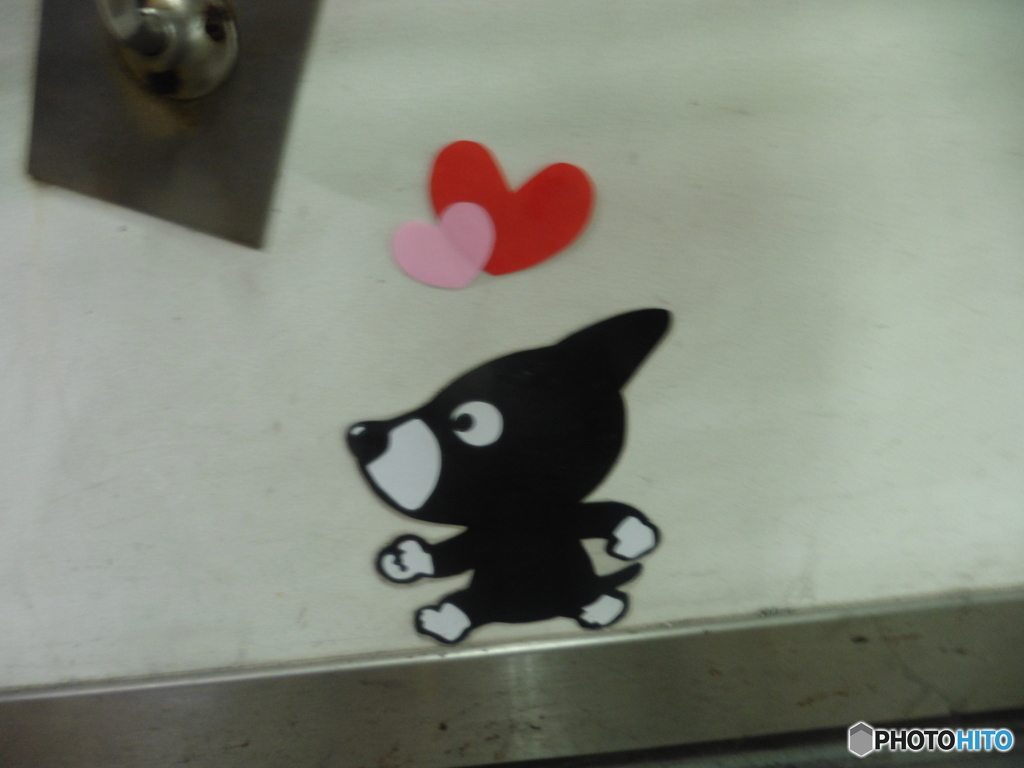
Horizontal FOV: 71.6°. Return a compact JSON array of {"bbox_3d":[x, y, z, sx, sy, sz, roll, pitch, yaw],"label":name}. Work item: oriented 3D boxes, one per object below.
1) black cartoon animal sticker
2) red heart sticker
[{"bbox_3d":[0.002,0.073,0.445,0.190,0.242,0.003,-5,28,-1],"label":"black cartoon animal sticker"},{"bbox_3d":[-0.003,-0.086,0.362,0.083,0.064,0.002,11,26,-9],"label":"red heart sticker"}]

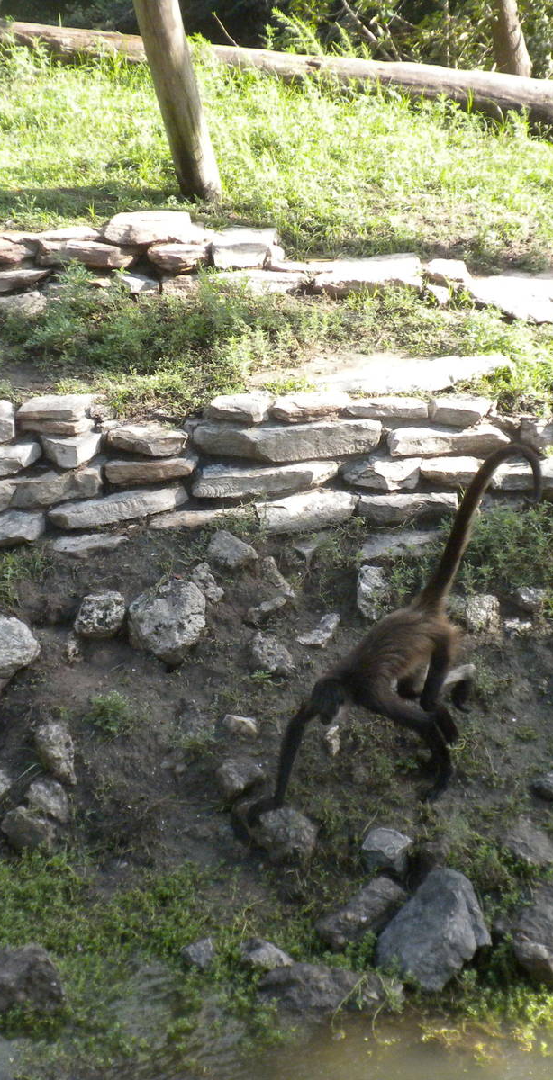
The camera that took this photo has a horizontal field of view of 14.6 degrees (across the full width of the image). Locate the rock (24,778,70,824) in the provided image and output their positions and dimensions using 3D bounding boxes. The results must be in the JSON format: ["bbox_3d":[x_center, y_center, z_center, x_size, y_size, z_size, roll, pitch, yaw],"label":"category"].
[{"bbox_3d":[-0.618,0.707,5.844,0.122,0.111,0.103,0,18,0],"label":"rock"}]

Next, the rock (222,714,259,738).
[{"bbox_3d":[-0.114,0.596,6.928,0.113,0.051,0.086,0,20,-1],"label":"rock"}]

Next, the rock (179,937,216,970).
[{"bbox_3d":[-0.210,1.120,5.852,0.100,0.084,0.085,0,18,0],"label":"rock"}]

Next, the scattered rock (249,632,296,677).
[{"bbox_3d":[-0.010,0.347,6.576,0.140,0.130,0.119,0,18,0],"label":"scattered rock"}]

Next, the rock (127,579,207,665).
[{"bbox_3d":[-0.316,0.238,6.266,0.231,0.234,0.205,0,18,0],"label":"rock"}]

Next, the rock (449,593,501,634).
[{"bbox_3d":[0.662,0.246,7.231,0.173,0.096,0.141,2,20,5],"label":"rock"}]

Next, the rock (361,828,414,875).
[{"bbox_3d":[0.294,0.826,5.736,0.137,0.116,0.113,0,18,0],"label":"rock"}]

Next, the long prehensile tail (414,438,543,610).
[{"bbox_3d":[0.557,-0.043,5.970,0.350,0.470,0.150,-6,19,-19],"label":"long prehensile tail"}]

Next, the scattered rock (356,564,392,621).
[{"bbox_3d":[0.285,0.155,6.340,0.106,0.160,0.120,0,18,0],"label":"scattered rock"}]

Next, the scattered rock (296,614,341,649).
[{"bbox_3d":[0.136,0.301,7.179,0.146,0.090,0.112,0,20,1],"label":"scattered rock"}]

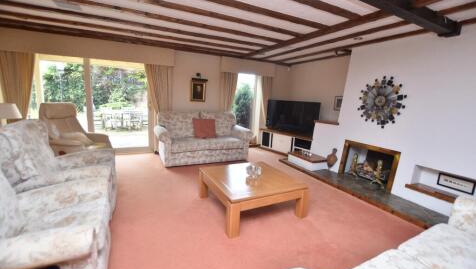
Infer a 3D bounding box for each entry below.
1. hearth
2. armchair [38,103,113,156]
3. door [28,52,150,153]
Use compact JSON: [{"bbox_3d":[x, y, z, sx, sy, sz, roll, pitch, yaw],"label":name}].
[{"bbox_3d":[2.012,0.459,3.009,0.300,0.630,0.790,-3,11,-25],"label":"hearth"},{"bbox_3d":[-2.436,0.106,2.999,0.850,1.080,0.760,6,11,19],"label":"armchair"},{"bbox_3d":[-2.725,-0.483,3.877,1.880,1.930,0.100,-3,11,-25],"label":"door"}]

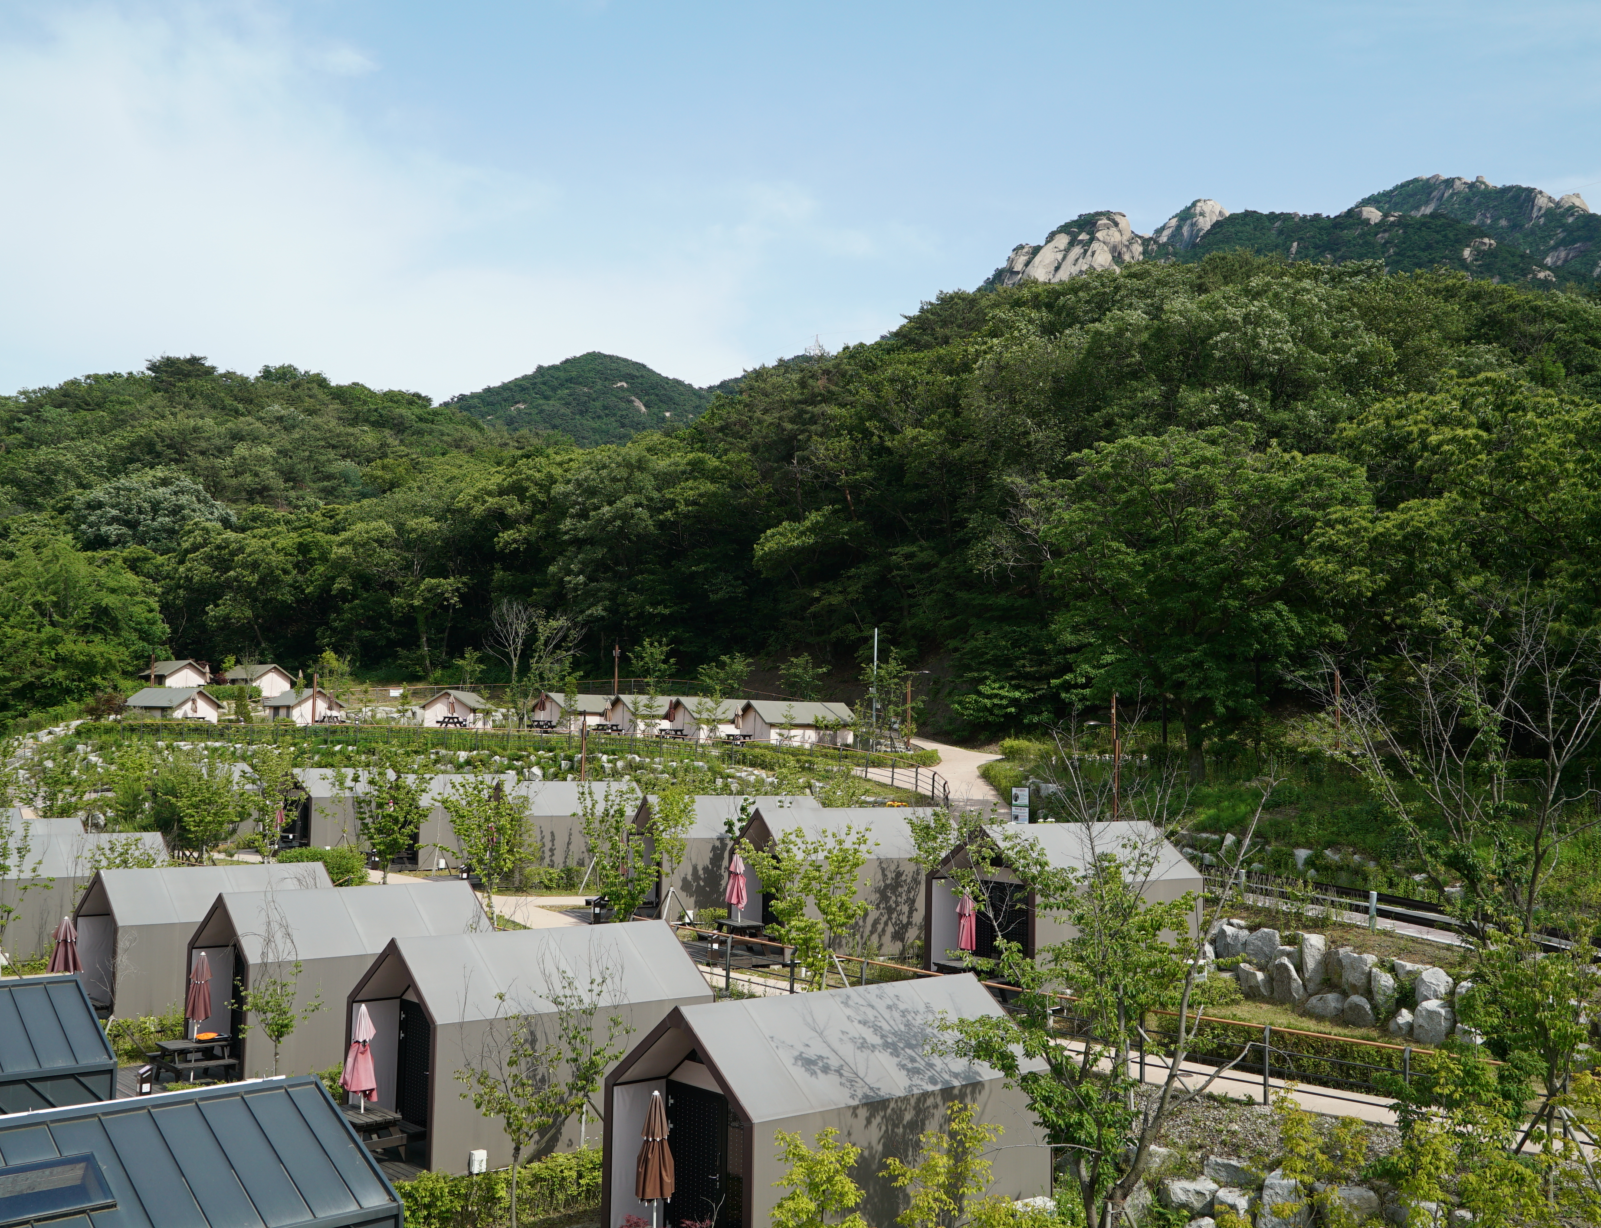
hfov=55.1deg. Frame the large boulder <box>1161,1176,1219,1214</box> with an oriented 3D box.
[{"bbox_3d":[5.266,7.856,20.700,0.720,0.480,0.550,-1,-6,18],"label":"large boulder"}]

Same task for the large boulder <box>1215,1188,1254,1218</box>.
[{"bbox_3d":[5.782,7.876,20.500,0.450,0.440,0.470,5,-6,-40],"label":"large boulder"}]

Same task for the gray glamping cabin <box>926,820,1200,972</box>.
[{"bbox_3d":[5.489,5.975,31.482,5.094,3.324,2.950,5,-7,-38],"label":"gray glamping cabin"}]

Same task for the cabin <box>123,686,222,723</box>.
[{"bbox_3d":[-43.068,6.548,105.297,5.700,2.750,3.873,-2,-6,33],"label":"cabin"}]

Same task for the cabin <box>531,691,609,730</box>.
[{"bbox_3d":[-13.099,6.361,95.148,6.200,2.600,3.400,6,-7,-42],"label":"cabin"}]

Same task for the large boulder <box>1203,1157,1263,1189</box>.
[{"bbox_3d":[5.895,7.628,20.900,0.520,0.450,0.700,5,-6,-40],"label":"large boulder"}]

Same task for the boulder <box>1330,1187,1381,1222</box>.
[{"bbox_3d":[7.477,8.011,20.700,0.740,0.540,0.660,-1,-6,25],"label":"boulder"}]

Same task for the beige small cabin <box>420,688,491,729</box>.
[{"bbox_3d":[-22.235,6.389,99.868,3.400,2.550,6.000,1,-5,3],"label":"beige small cabin"}]

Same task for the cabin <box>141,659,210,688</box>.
[{"bbox_3d":[-47.522,4.902,116.858,3.550,2.484,5.039,6,-7,-44],"label":"cabin"}]

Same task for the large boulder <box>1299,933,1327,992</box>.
[{"bbox_3d":[10.790,7.355,32.300,0.640,1.220,0.650,-1,-6,25],"label":"large boulder"}]

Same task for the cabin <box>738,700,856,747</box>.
[{"bbox_3d":[-0.207,6.519,88.711,6.400,2.750,3.873,4,-6,-32],"label":"cabin"}]

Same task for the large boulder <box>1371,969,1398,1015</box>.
[{"bbox_3d":[10.513,6.802,27.600,0.500,0.780,0.550,-1,-6,18],"label":"large boulder"}]

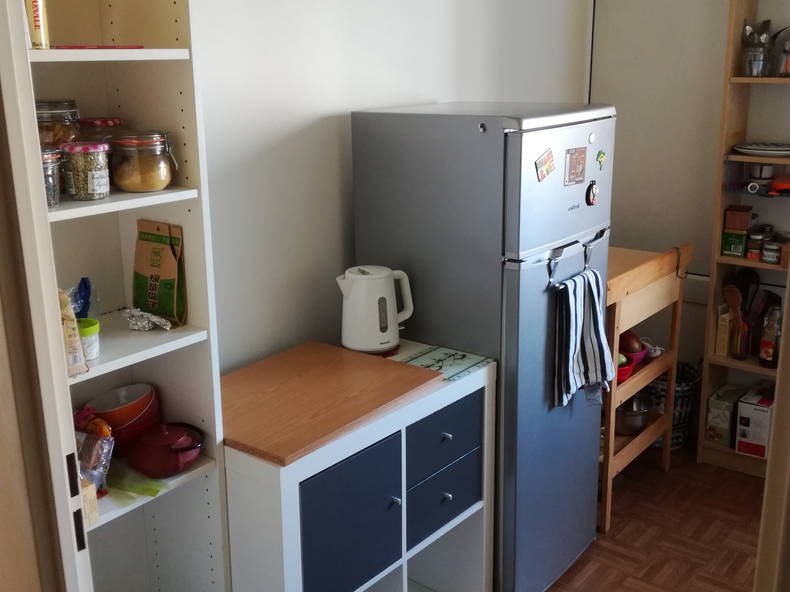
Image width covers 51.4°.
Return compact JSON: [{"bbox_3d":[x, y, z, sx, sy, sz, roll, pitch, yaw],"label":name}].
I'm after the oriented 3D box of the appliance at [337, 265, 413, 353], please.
[{"bbox_3d":[-0.054,0.038,2.284,0.226,0.234,0.161,-6,16,-21],"label":"appliance"}]

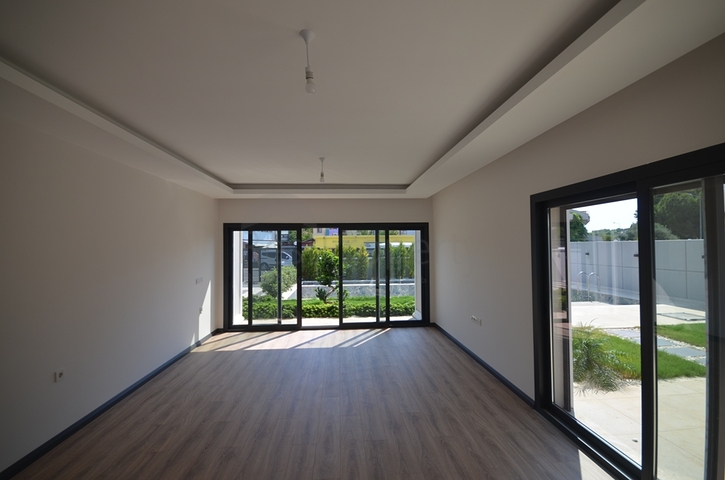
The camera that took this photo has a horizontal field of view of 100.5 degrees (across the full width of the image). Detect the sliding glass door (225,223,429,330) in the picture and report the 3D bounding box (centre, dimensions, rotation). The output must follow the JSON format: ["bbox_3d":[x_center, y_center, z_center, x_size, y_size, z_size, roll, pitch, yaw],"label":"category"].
[{"bbox_3d":[-0.665,0.727,6.111,4.072,2.120,0.160,-1,-2,-4],"label":"sliding glass door"}]

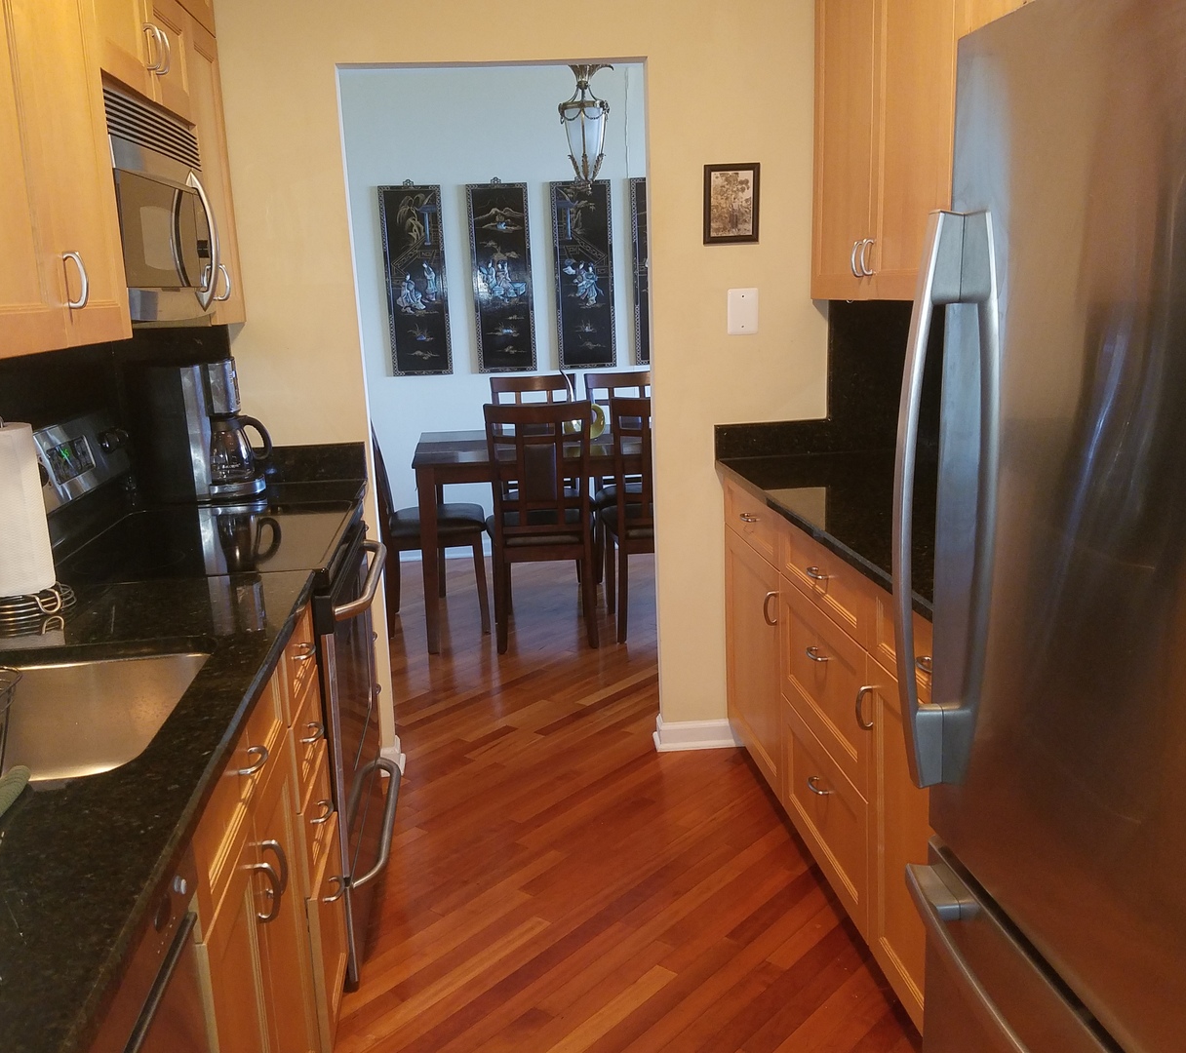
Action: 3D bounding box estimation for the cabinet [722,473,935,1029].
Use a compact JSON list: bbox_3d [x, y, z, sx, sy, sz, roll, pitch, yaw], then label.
[{"bbox_3d":[0.802,0.422,2.386,0.600,0.866,1.740,-4,13,-6],"label":"cabinet"}]

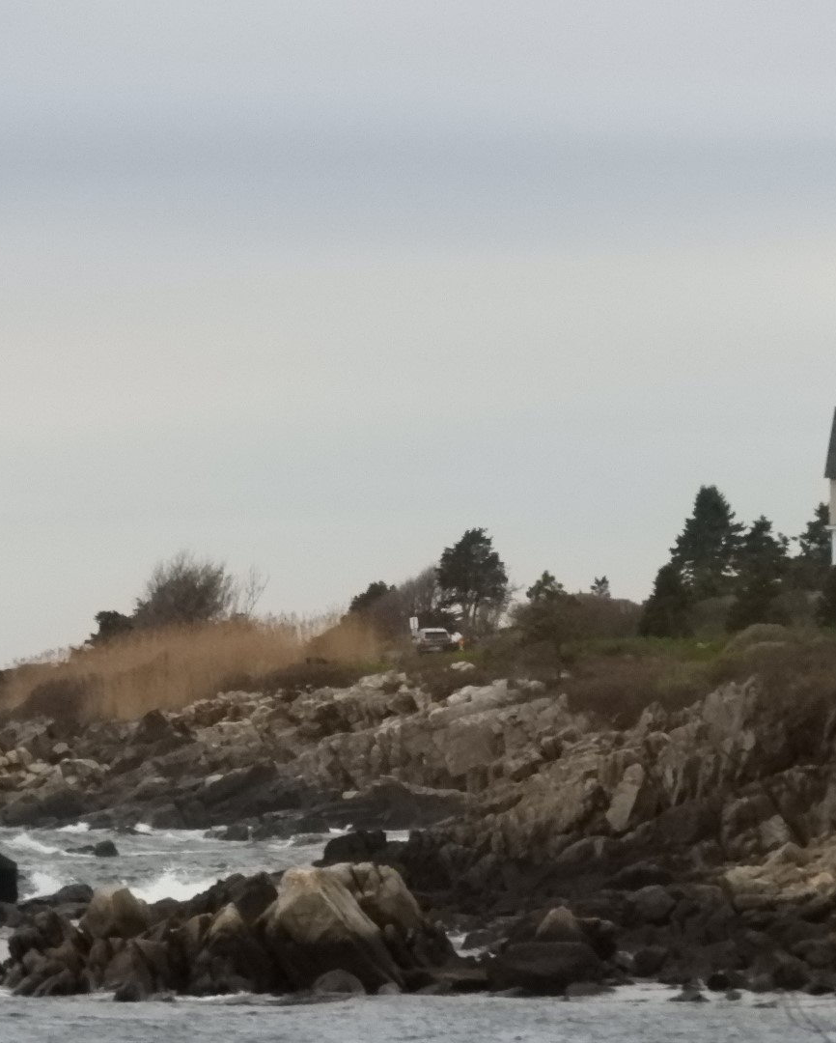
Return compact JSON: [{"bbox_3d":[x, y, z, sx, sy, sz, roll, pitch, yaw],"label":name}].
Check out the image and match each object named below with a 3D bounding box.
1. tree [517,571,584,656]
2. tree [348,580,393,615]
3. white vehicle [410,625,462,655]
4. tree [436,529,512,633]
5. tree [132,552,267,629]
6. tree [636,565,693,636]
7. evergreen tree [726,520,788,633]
[{"bbox_3d":[7.259,5.027,550.000,3.630,4.640,3.400,0,-1,0],"label":"tree"},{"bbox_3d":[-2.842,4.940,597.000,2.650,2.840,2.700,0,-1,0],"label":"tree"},{"bbox_3d":[1.004,6.933,580.000,1.900,1.700,4.600,0,-1,-8],"label":"white vehicle"},{"bbox_3d":[3.267,3.687,598.000,4.400,6.660,4.300,0,-1,0],"label":"tree"},{"bbox_3d":[-12.655,4.376,582.000,7.620,5.160,6.500,0,-1,0],"label":"tree"},{"bbox_3d":[13.023,4.198,528.000,2.910,4.000,2.900,0,-1,0],"label":"tree"},{"bbox_3d":[17.916,2.838,530.000,3.330,6.190,3.300,0,-1,0],"label":"evergreen tree"}]

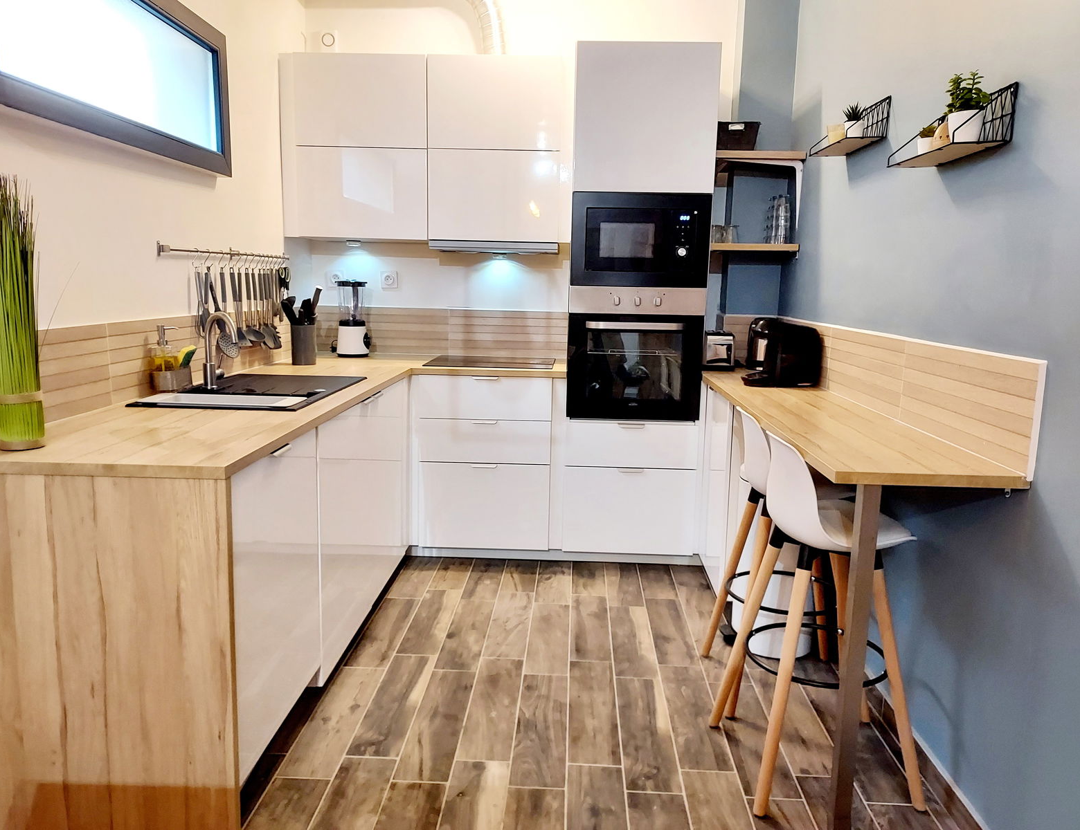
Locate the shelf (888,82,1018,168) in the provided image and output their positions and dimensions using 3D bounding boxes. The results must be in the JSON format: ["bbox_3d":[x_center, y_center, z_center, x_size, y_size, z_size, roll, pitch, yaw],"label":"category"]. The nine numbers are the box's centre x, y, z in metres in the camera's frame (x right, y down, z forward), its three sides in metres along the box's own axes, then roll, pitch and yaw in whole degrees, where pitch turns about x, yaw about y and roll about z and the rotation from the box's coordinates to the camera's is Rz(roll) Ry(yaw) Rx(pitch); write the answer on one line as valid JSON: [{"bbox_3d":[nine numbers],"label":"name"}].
[{"bbox_3d":[1.007,-0.710,1.903,0.132,0.129,0.362,2,10,2],"label":"shelf"}]

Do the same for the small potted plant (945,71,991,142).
[{"bbox_3d":[0.965,-0.691,1.729,0.095,0.165,0.095,2,9,2],"label":"small potted plant"}]

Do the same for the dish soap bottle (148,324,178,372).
[{"bbox_3d":[-1.181,-0.182,2.417,0.083,0.200,0.070,2,9,2],"label":"dish soap bottle"}]

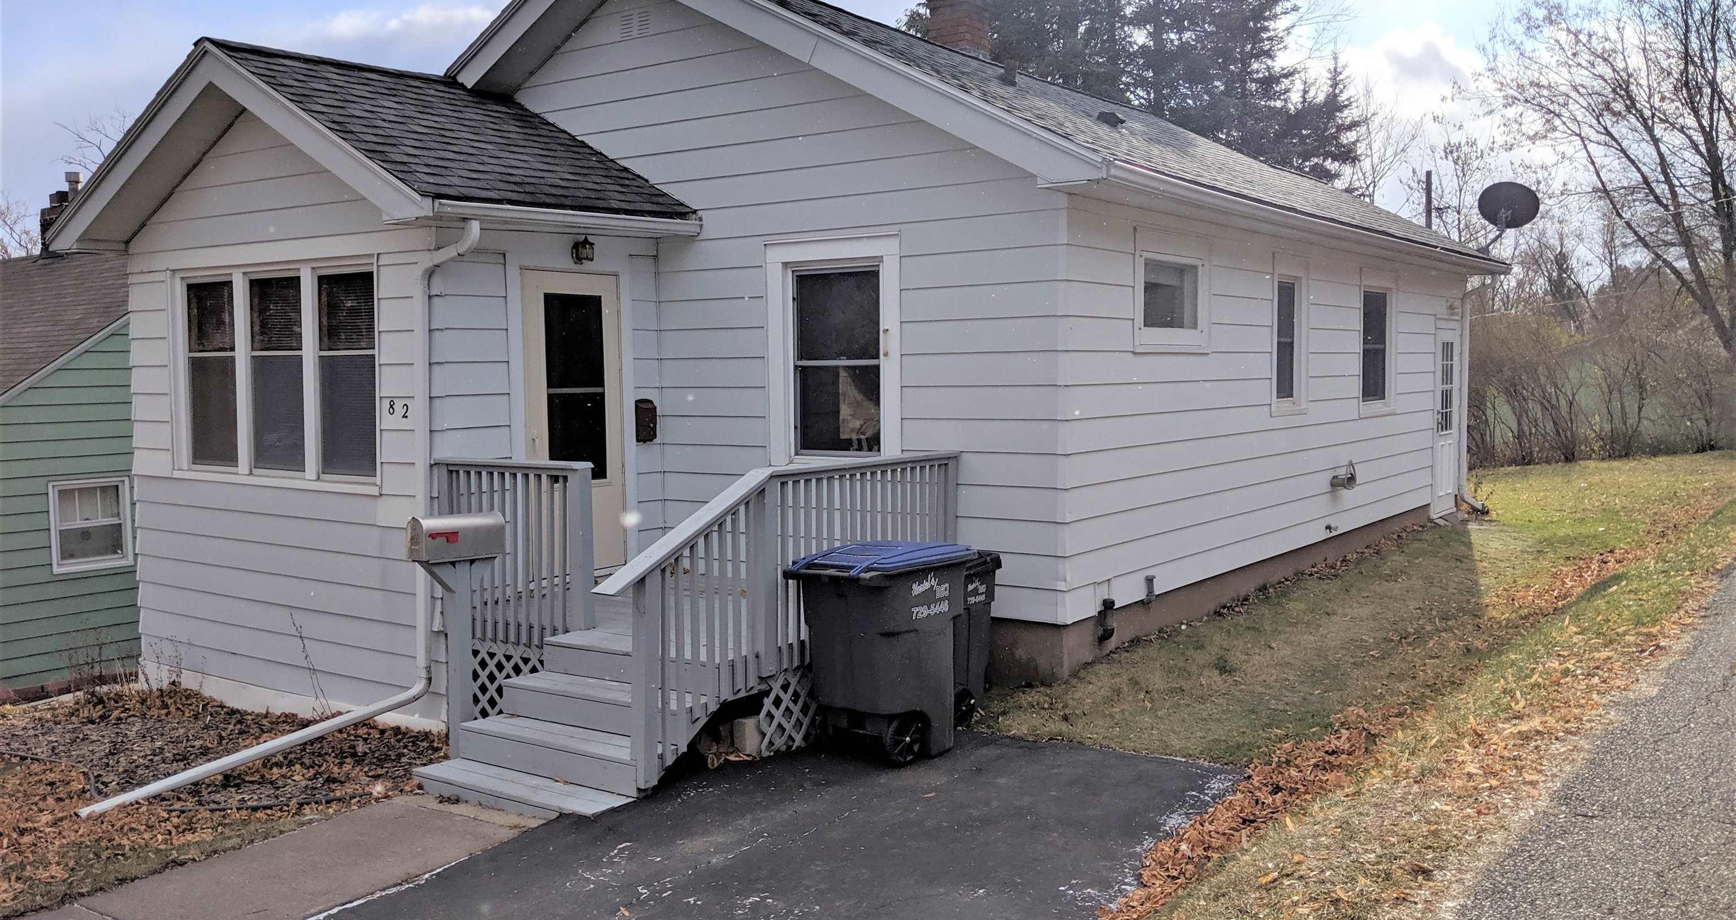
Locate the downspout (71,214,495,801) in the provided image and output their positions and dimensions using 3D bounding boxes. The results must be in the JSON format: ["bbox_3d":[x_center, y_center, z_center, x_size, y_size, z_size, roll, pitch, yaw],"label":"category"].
[{"bbox_3d":[-3.186,0.185,7.586,0.450,3.220,2.200,3,5,43],"label":"downspout"}]

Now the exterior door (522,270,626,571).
[{"bbox_3d":[-1.946,-0.223,9.121,0.070,2.070,0.880,2,5,35],"label":"exterior door"}]

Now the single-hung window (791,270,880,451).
[{"bbox_3d":[-0.190,-0.647,8.874,0.700,1.230,0.100,2,5,35],"label":"single-hung window"}]

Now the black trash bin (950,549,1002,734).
[{"bbox_3d":[0.410,0.981,7.687,0.550,0.980,0.680,2,4,31],"label":"black trash bin"}]

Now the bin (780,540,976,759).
[{"bbox_3d":[0.086,0.980,7.118,0.640,1.050,0.840,2,4,32],"label":"bin"}]

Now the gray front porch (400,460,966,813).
[{"bbox_3d":[-1.325,0.787,7.876,2.600,1.580,3.050,2,5,35],"label":"gray front porch"}]

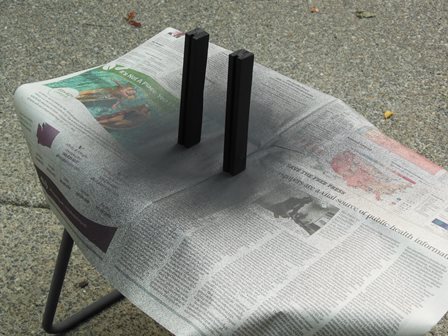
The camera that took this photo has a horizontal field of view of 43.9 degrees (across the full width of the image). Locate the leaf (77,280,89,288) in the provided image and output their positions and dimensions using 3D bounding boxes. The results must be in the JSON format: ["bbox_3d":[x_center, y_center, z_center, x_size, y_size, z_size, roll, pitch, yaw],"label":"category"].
[{"bbox_3d":[-0.274,0.226,1.079,0.022,0.007,0.014,-16,38,-29],"label":"leaf"}]

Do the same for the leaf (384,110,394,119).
[{"bbox_3d":[0.533,-0.172,1.794,0.031,0.012,0.029,5,33,0],"label":"leaf"}]

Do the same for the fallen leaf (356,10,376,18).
[{"bbox_3d":[0.685,-0.738,2.674,0.092,0.020,0.058,5,33,0],"label":"fallen leaf"}]

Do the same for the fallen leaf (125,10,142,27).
[{"bbox_3d":[-0.382,-0.630,2.346,0.080,0.042,0.095,5,33,0],"label":"fallen leaf"}]

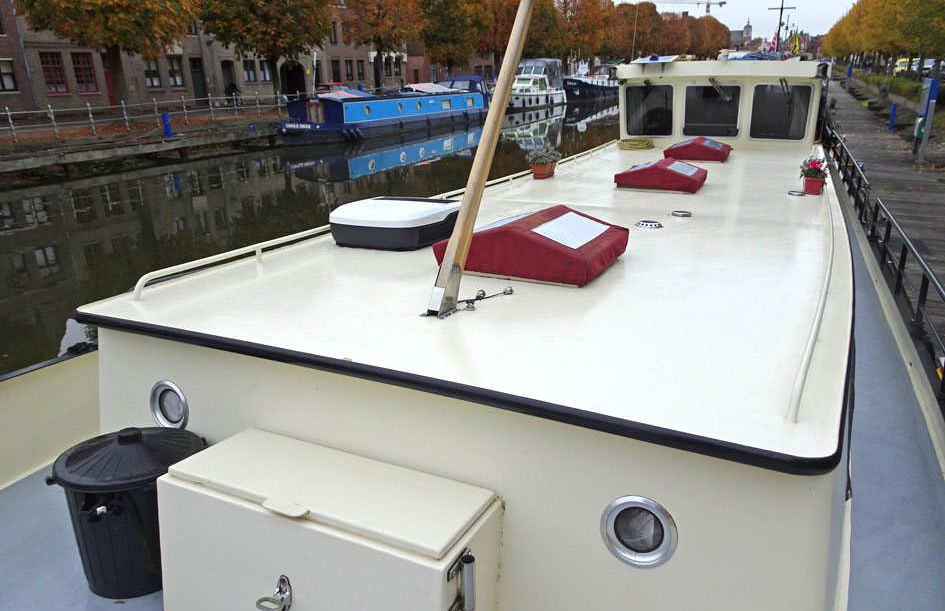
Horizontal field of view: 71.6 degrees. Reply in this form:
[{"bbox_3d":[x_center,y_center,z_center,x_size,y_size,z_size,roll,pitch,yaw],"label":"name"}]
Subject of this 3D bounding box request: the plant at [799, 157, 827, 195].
[{"bbox_3d":[3.798,-1.462,7.261,0.280,0.408,0.280,8,22,25],"label":"plant"}]

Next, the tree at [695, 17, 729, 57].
[{"bbox_3d":[51.411,-56.632,141.833,7.600,11.043,7.600,11,23,27],"label":"tree"}]

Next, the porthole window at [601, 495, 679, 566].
[{"bbox_3d":[0.464,0.640,1.838,0.221,0.221,0.040,8,12,25],"label":"porthole window"}]

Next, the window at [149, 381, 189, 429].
[{"bbox_3d":[-1.200,0.401,2.587,0.212,0.212,0.040,9,11,23],"label":"window"}]

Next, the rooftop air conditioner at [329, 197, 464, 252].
[{"bbox_3d":[-0.472,-0.602,4.681,0.652,0.231,0.905,7,19,23],"label":"rooftop air conditioner"}]

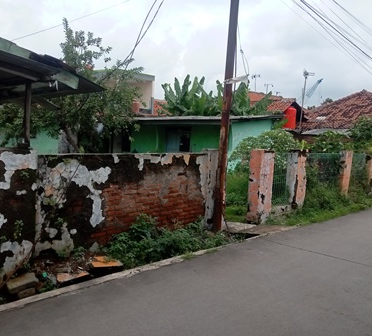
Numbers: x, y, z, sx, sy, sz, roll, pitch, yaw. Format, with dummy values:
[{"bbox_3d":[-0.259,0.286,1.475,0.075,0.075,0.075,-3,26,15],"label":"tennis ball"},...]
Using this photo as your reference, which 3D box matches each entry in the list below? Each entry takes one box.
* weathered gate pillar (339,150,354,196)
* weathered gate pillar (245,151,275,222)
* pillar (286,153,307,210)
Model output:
[{"bbox_3d":[4.592,0.241,10.421,0.320,1.420,0.320,-2,3,-40],"label":"weathered gate pillar"},{"bbox_3d":[1.562,0.416,7.576,0.340,1.520,0.340,-2,3,-40],"label":"weathered gate pillar"},{"bbox_3d":[2.622,0.350,8.624,0.330,1.480,0.330,-2,3,-40],"label":"pillar"}]

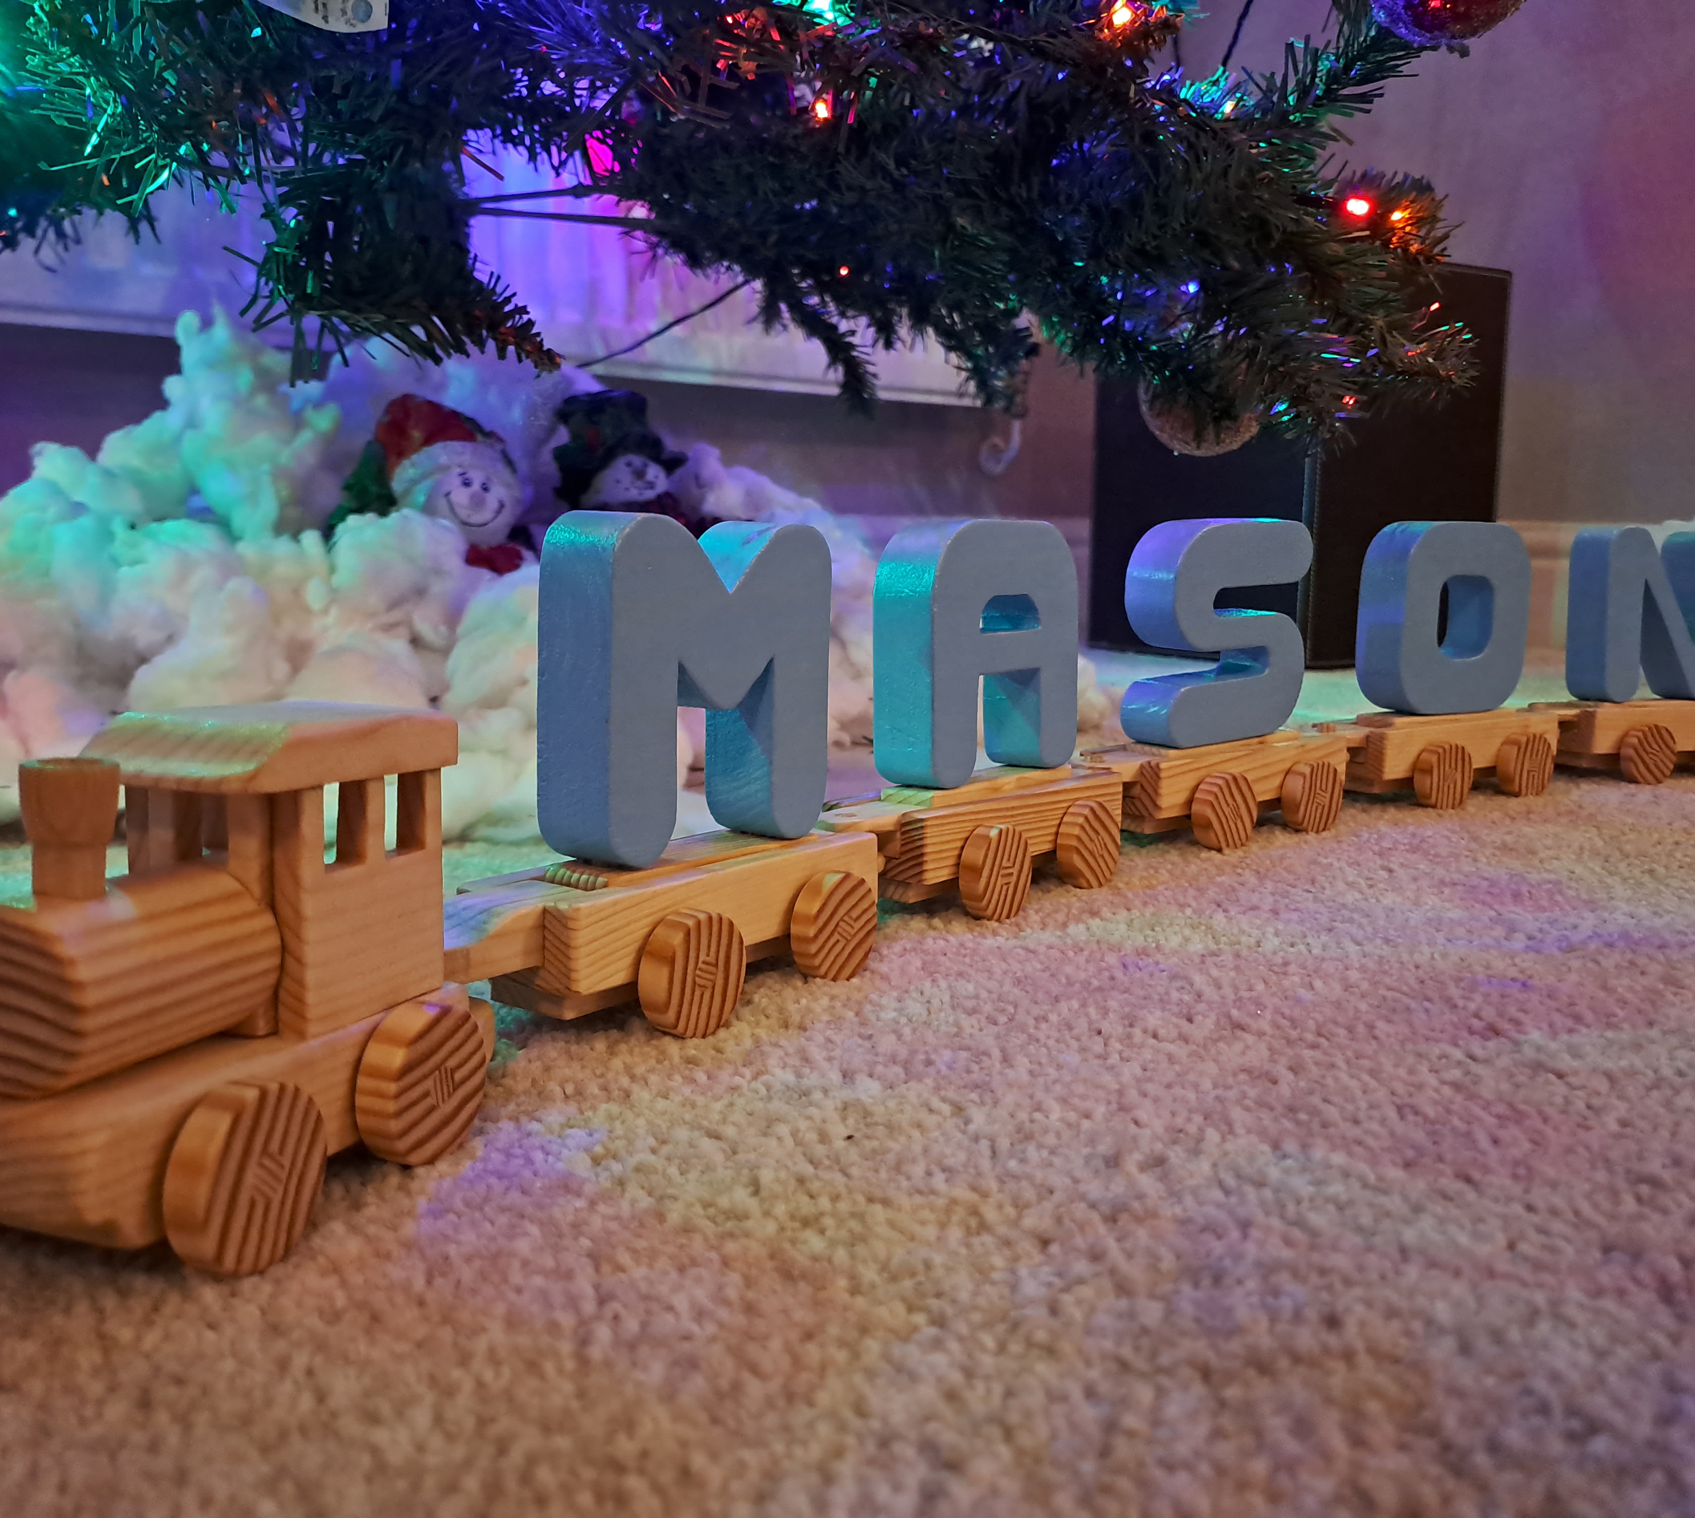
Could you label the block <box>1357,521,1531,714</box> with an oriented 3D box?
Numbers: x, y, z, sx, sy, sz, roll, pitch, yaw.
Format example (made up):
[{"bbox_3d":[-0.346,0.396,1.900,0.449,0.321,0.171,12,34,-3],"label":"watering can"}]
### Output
[{"bbox_3d":[0.277,-0.066,0.678,0.086,0.086,0.025,-5,11,-30],"label":"block"}]

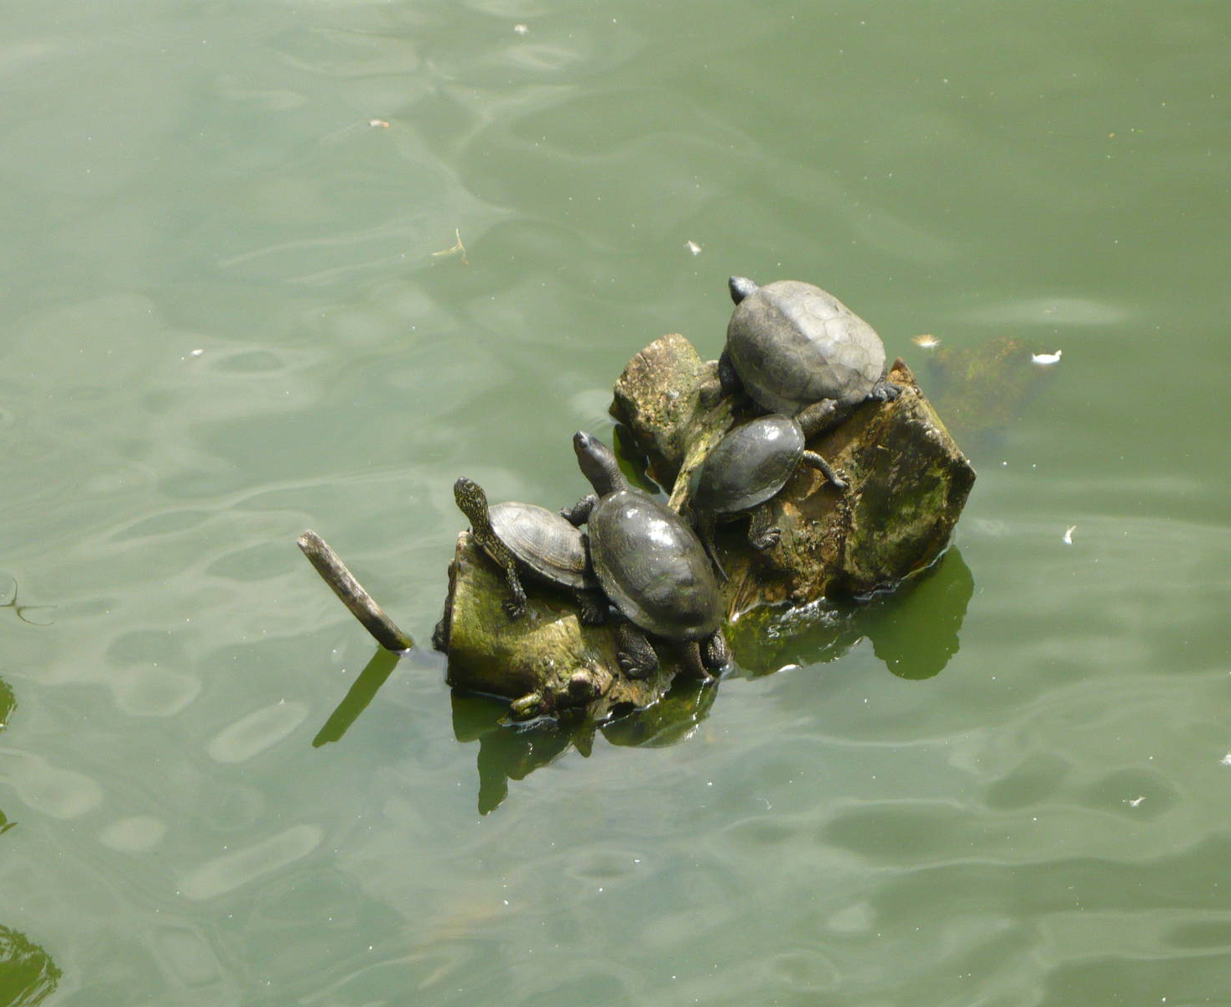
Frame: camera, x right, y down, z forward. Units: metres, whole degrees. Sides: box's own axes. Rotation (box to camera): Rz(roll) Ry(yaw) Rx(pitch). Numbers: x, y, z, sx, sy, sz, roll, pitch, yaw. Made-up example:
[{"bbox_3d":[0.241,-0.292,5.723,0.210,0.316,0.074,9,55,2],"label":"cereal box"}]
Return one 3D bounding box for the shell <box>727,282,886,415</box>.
[{"bbox_3d":[0.201,-0.167,4.080,0.150,0.080,0.188,-35,55,-24],"label":"shell"}]

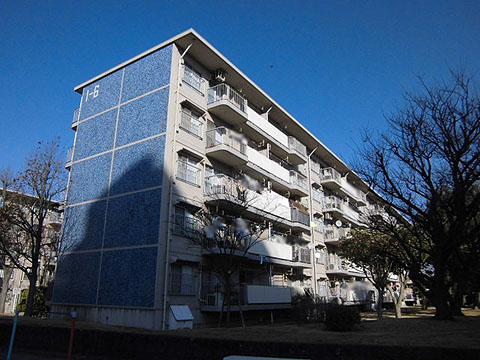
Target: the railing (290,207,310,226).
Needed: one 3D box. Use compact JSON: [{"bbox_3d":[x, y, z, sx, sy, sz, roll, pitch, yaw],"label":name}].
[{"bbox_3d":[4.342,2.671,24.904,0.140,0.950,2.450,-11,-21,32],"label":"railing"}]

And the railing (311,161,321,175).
[{"bbox_3d":[6.937,-1.165,33.052,0.200,1.170,1.900,-11,-21,32],"label":"railing"}]

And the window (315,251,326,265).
[{"bbox_3d":[6.480,6.333,29.021,0.140,0.880,1.900,-11,-21,32],"label":"window"}]

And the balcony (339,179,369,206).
[{"bbox_3d":[11.737,1.399,38.386,1.245,1.272,8.188,-11,-21,32],"label":"balcony"}]

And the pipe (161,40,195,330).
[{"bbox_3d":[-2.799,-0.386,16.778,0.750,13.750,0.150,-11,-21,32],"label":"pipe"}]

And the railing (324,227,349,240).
[{"bbox_3d":[8.400,4.798,31.632,1.100,1.020,2.500,-11,-21,32],"label":"railing"}]

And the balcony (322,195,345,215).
[{"bbox_3d":[8.767,2.582,33.764,1.180,1.370,2.650,-11,-21,32],"label":"balcony"}]

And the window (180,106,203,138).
[{"bbox_3d":[-2.495,-3.001,18.876,0.159,1.272,1.775,-11,-21,32],"label":"window"}]

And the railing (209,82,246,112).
[{"bbox_3d":[-0.635,-4.492,21.022,1.166,1.060,2.332,-11,-21,32],"label":"railing"}]

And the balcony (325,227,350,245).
[{"bbox_3d":[8.733,5.084,32.615,1.245,1.272,2.624,-11,-21,32],"label":"balcony"}]

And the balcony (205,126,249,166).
[{"bbox_3d":[-0.621,-1.708,19.323,1.120,1.300,2.340,-11,-21,32],"label":"balcony"}]

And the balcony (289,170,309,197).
[{"bbox_3d":[3.937,0.361,25.912,1.120,1.280,2.350,-11,-21,32],"label":"balcony"}]

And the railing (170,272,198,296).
[{"bbox_3d":[-2.356,4.499,15.569,0.140,0.900,1.830,-11,-21,32],"label":"railing"}]

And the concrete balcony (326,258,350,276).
[{"bbox_3d":[8.772,7.772,32.166,1.180,1.370,2.750,-11,-21,32],"label":"concrete balcony"}]

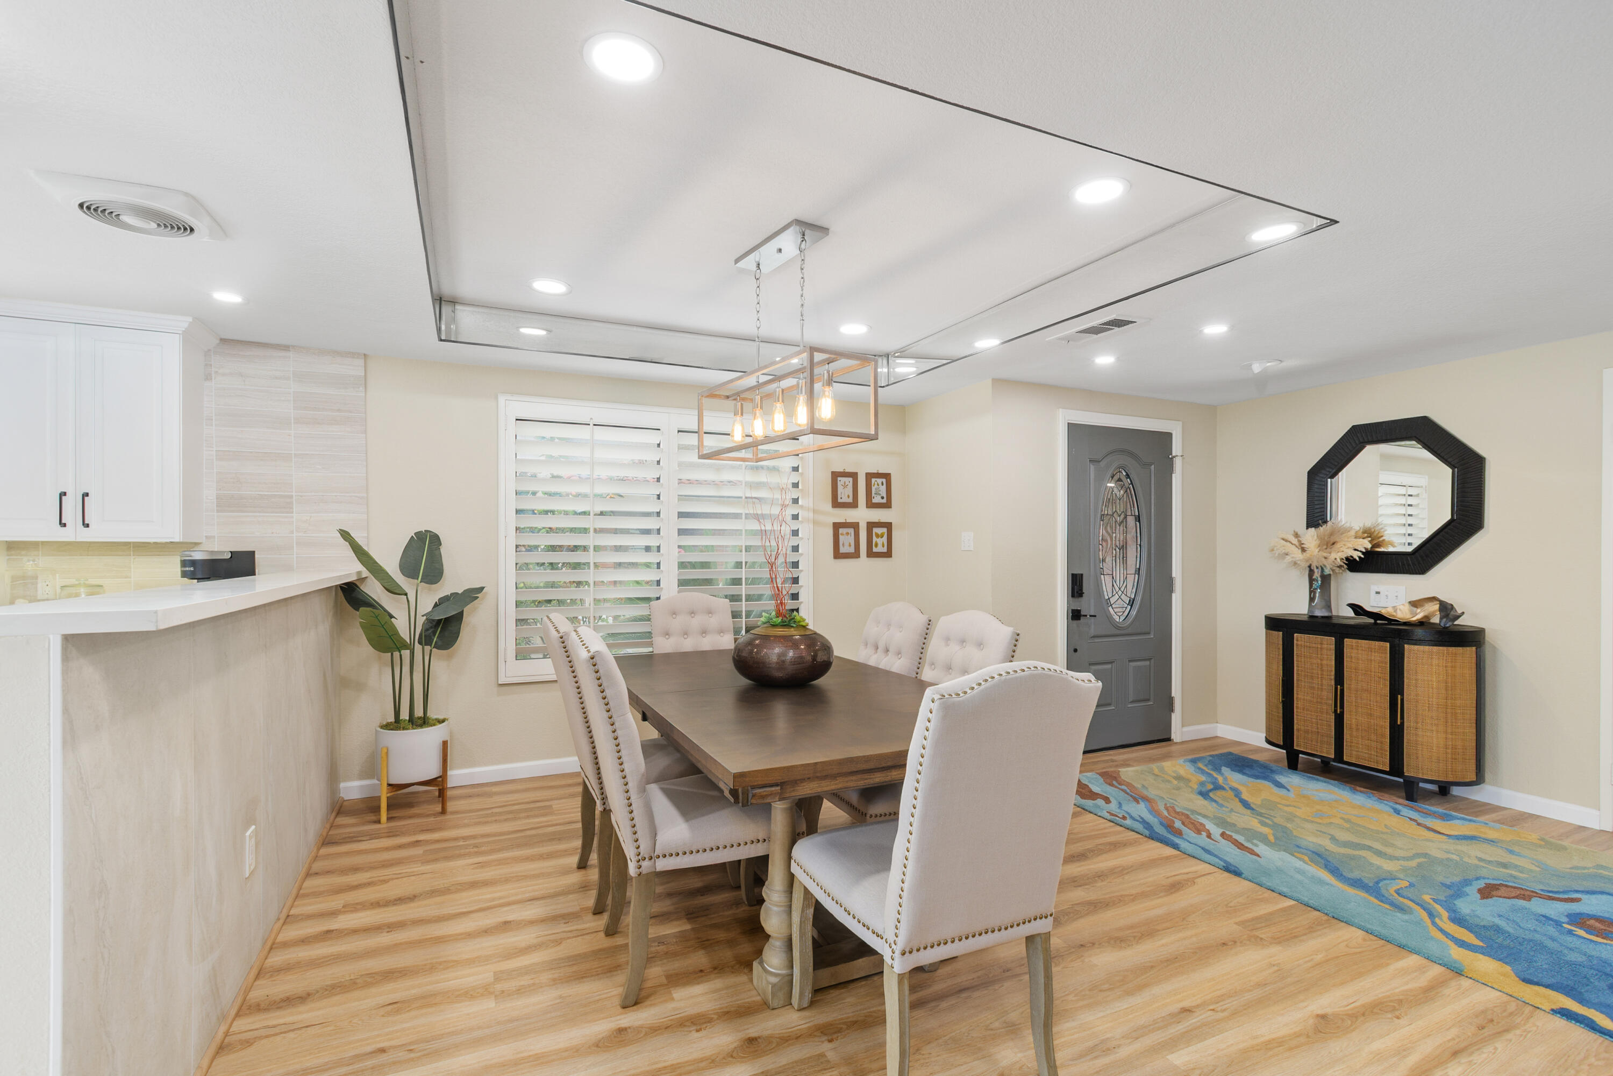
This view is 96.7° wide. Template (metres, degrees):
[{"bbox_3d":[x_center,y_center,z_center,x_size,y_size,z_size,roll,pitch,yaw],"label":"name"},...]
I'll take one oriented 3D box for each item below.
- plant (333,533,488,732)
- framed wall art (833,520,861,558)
[{"bbox_3d":[-1.923,0.442,3.506,0.615,0.983,0.500,0,-1,-25],"label":"plant"},{"bbox_3d":[0.275,0.020,4.935,0.204,0.247,0.020,0,-1,-25],"label":"framed wall art"}]

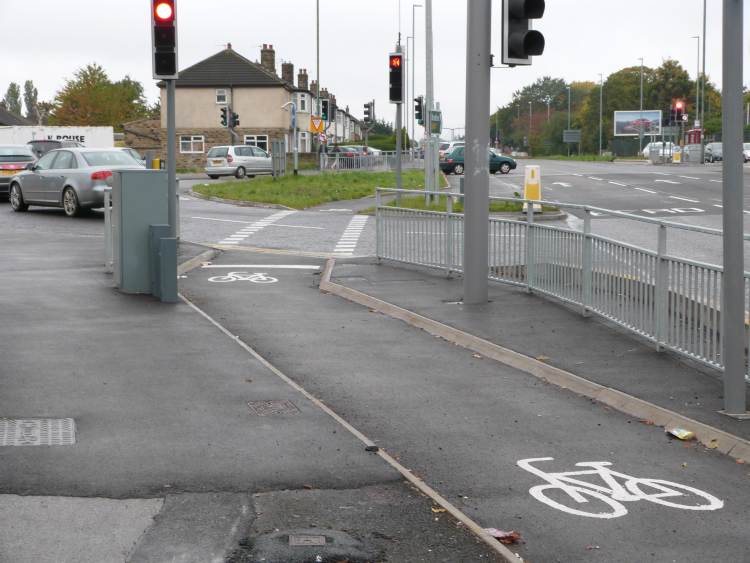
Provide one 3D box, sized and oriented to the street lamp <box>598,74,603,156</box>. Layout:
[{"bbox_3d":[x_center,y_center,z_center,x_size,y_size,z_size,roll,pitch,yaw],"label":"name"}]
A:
[{"bbox_3d":[30.011,-21.957,178.684,0.700,10.890,0.200,0,6,-3],"label":"street lamp"}]

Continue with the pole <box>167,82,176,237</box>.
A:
[{"bbox_3d":[-3.049,-2.426,20.056,0.120,3.900,0.120,0,6,0],"label":"pole"}]

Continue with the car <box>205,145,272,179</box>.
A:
[{"bbox_3d":[-5.667,-5.350,59.317,1.710,1.520,4.050,4,7,34],"label":"car"}]

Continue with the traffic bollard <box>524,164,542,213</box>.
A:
[{"bbox_3d":[3.616,-2.143,30.961,0.410,1.061,0.290,0,6,0],"label":"traffic bollard"}]

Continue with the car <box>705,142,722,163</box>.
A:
[{"bbox_3d":[25.344,-9.490,98.965,1.720,1.480,4.000,0,6,2],"label":"car"}]

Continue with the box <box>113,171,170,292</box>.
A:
[{"bbox_3d":[-2.590,-0.563,14.801,0.490,1.290,0.640,-2,6,-19],"label":"box"}]

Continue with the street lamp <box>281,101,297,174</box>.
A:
[{"bbox_3d":[-3.884,-6.479,61.095,0.736,3.313,0.220,-1,6,-13],"label":"street lamp"}]

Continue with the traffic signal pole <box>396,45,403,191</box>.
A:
[{"bbox_3d":[0.606,-3.867,33.415,0.120,3.977,0.120,0,6,0],"label":"traffic signal pole"}]

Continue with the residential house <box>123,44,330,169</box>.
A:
[{"bbox_3d":[-9.450,-11.028,85.064,10.900,7.441,11.500,0,6,3],"label":"residential house"}]

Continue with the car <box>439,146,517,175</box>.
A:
[{"bbox_3d":[4.936,-5.888,65.163,3.740,1.370,1.600,-2,6,-20],"label":"car"}]

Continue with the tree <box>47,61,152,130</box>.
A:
[{"bbox_3d":[-21.383,-13.127,104.199,7.825,7.623,7.000,0,6,0],"label":"tree"}]

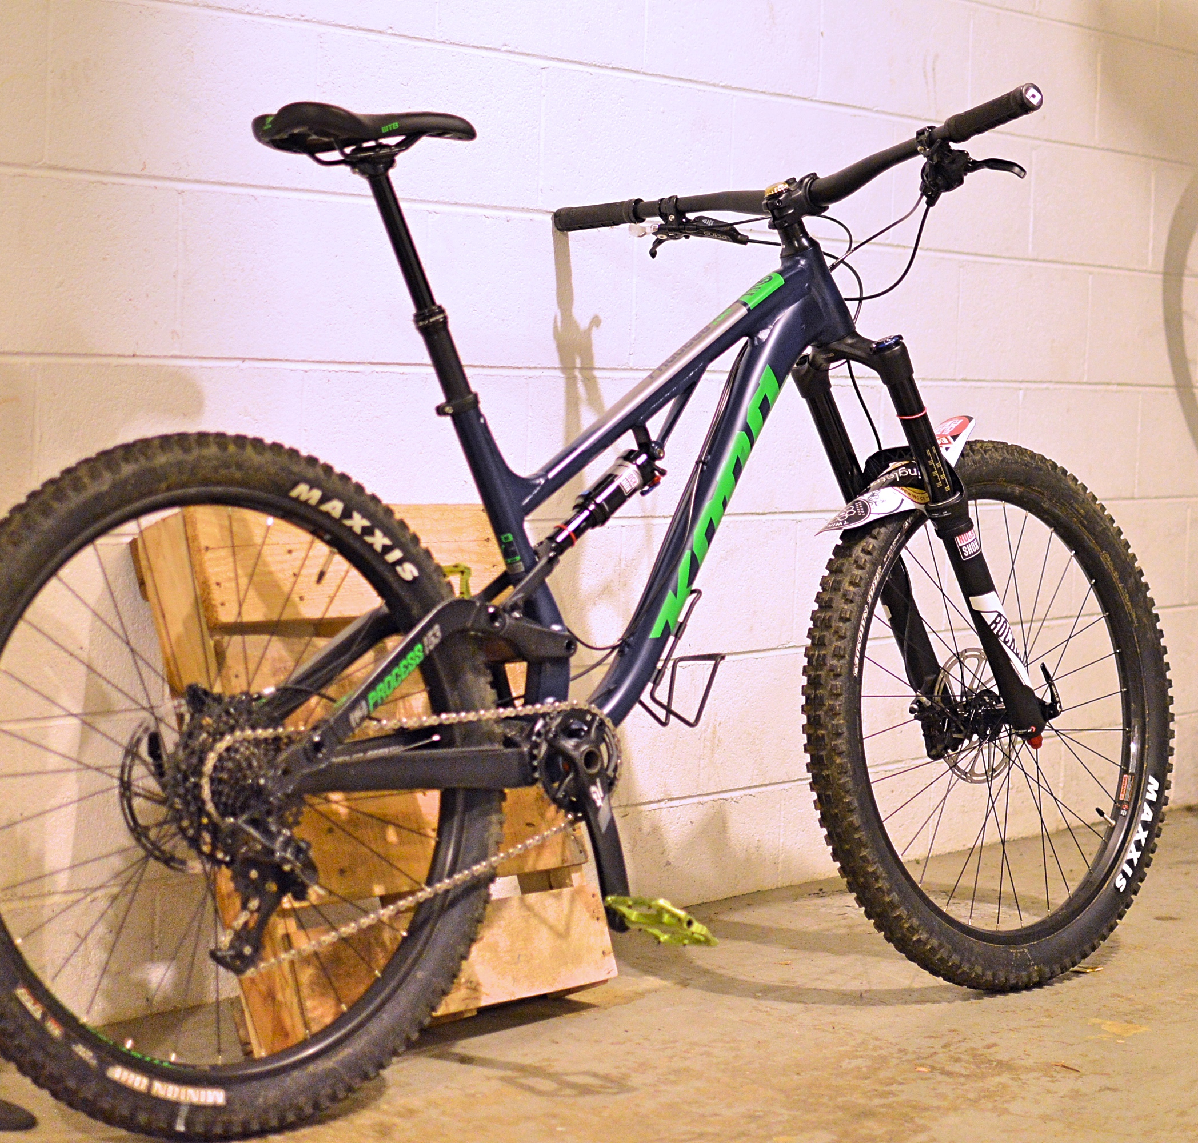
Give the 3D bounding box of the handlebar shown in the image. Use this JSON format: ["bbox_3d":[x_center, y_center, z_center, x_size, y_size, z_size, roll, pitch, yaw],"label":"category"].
[{"bbox_3d":[0.227,-0.482,3.093,0.085,0.070,0.800,-2,-4,-41],"label":"handlebar"}]

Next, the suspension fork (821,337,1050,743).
[{"bbox_3d":[0.427,-0.040,3.215,0.185,0.590,0.125,-8,20,48],"label":"suspension fork"}]

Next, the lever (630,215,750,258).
[{"bbox_3d":[0.107,-0.445,3.251,0.100,0.052,0.175,37,-28,-32],"label":"lever"}]

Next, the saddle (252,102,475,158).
[{"bbox_3d":[-0.241,-0.481,2.682,0.275,0.065,0.145,-2,-4,-41],"label":"saddle"}]

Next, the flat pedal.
[{"bbox_3d":[0.073,0.373,2.655,0.100,0.022,0.100,40,-29,-31],"label":"flat pedal"}]

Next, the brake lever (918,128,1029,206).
[{"bbox_3d":[0.417,-0.476,2.895,0.175,0.052,0.100,-8,-44,48],"label":"brake lever"}]

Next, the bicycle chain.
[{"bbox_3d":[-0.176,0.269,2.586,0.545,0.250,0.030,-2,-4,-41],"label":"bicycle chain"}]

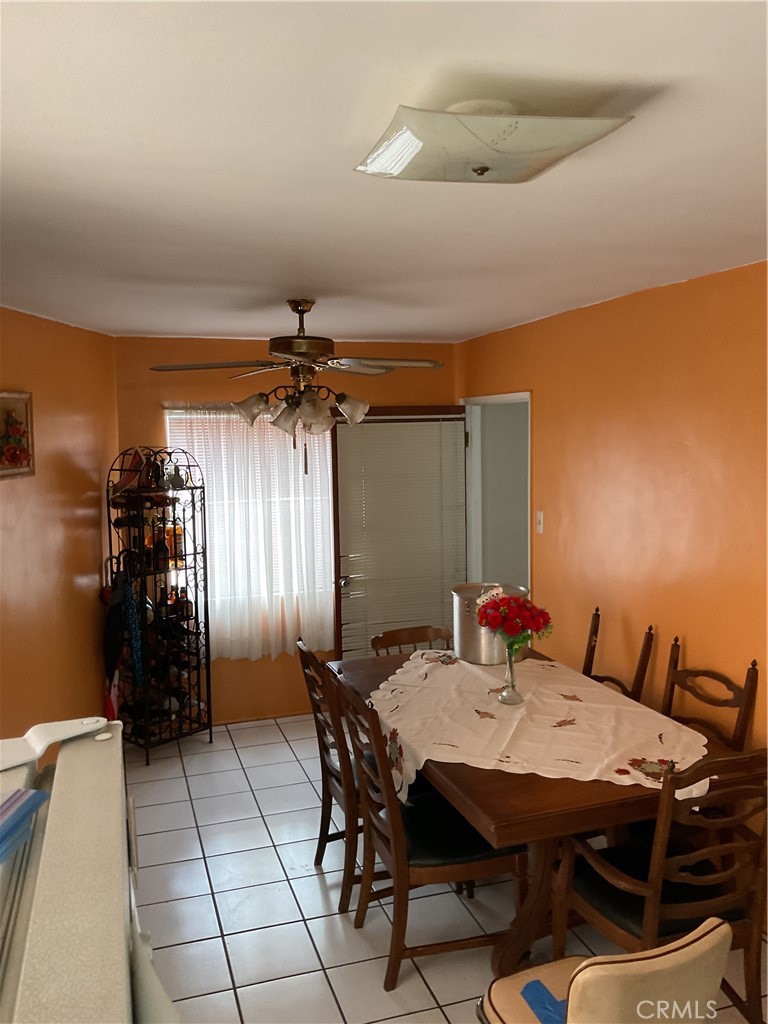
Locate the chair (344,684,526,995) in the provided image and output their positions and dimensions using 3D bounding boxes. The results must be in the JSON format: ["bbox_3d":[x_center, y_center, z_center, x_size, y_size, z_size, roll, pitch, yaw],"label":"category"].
[{"bbox_3d":[0.157,1.083,3.095,0.568,1.005,0.484,-3,6,-18],"label":"chair"}]

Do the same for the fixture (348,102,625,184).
[{"bbox_3d":[0.166,-0.650,1.525,0.364,0.104,0.361,-3,6,-18],"label":"fixture"}]

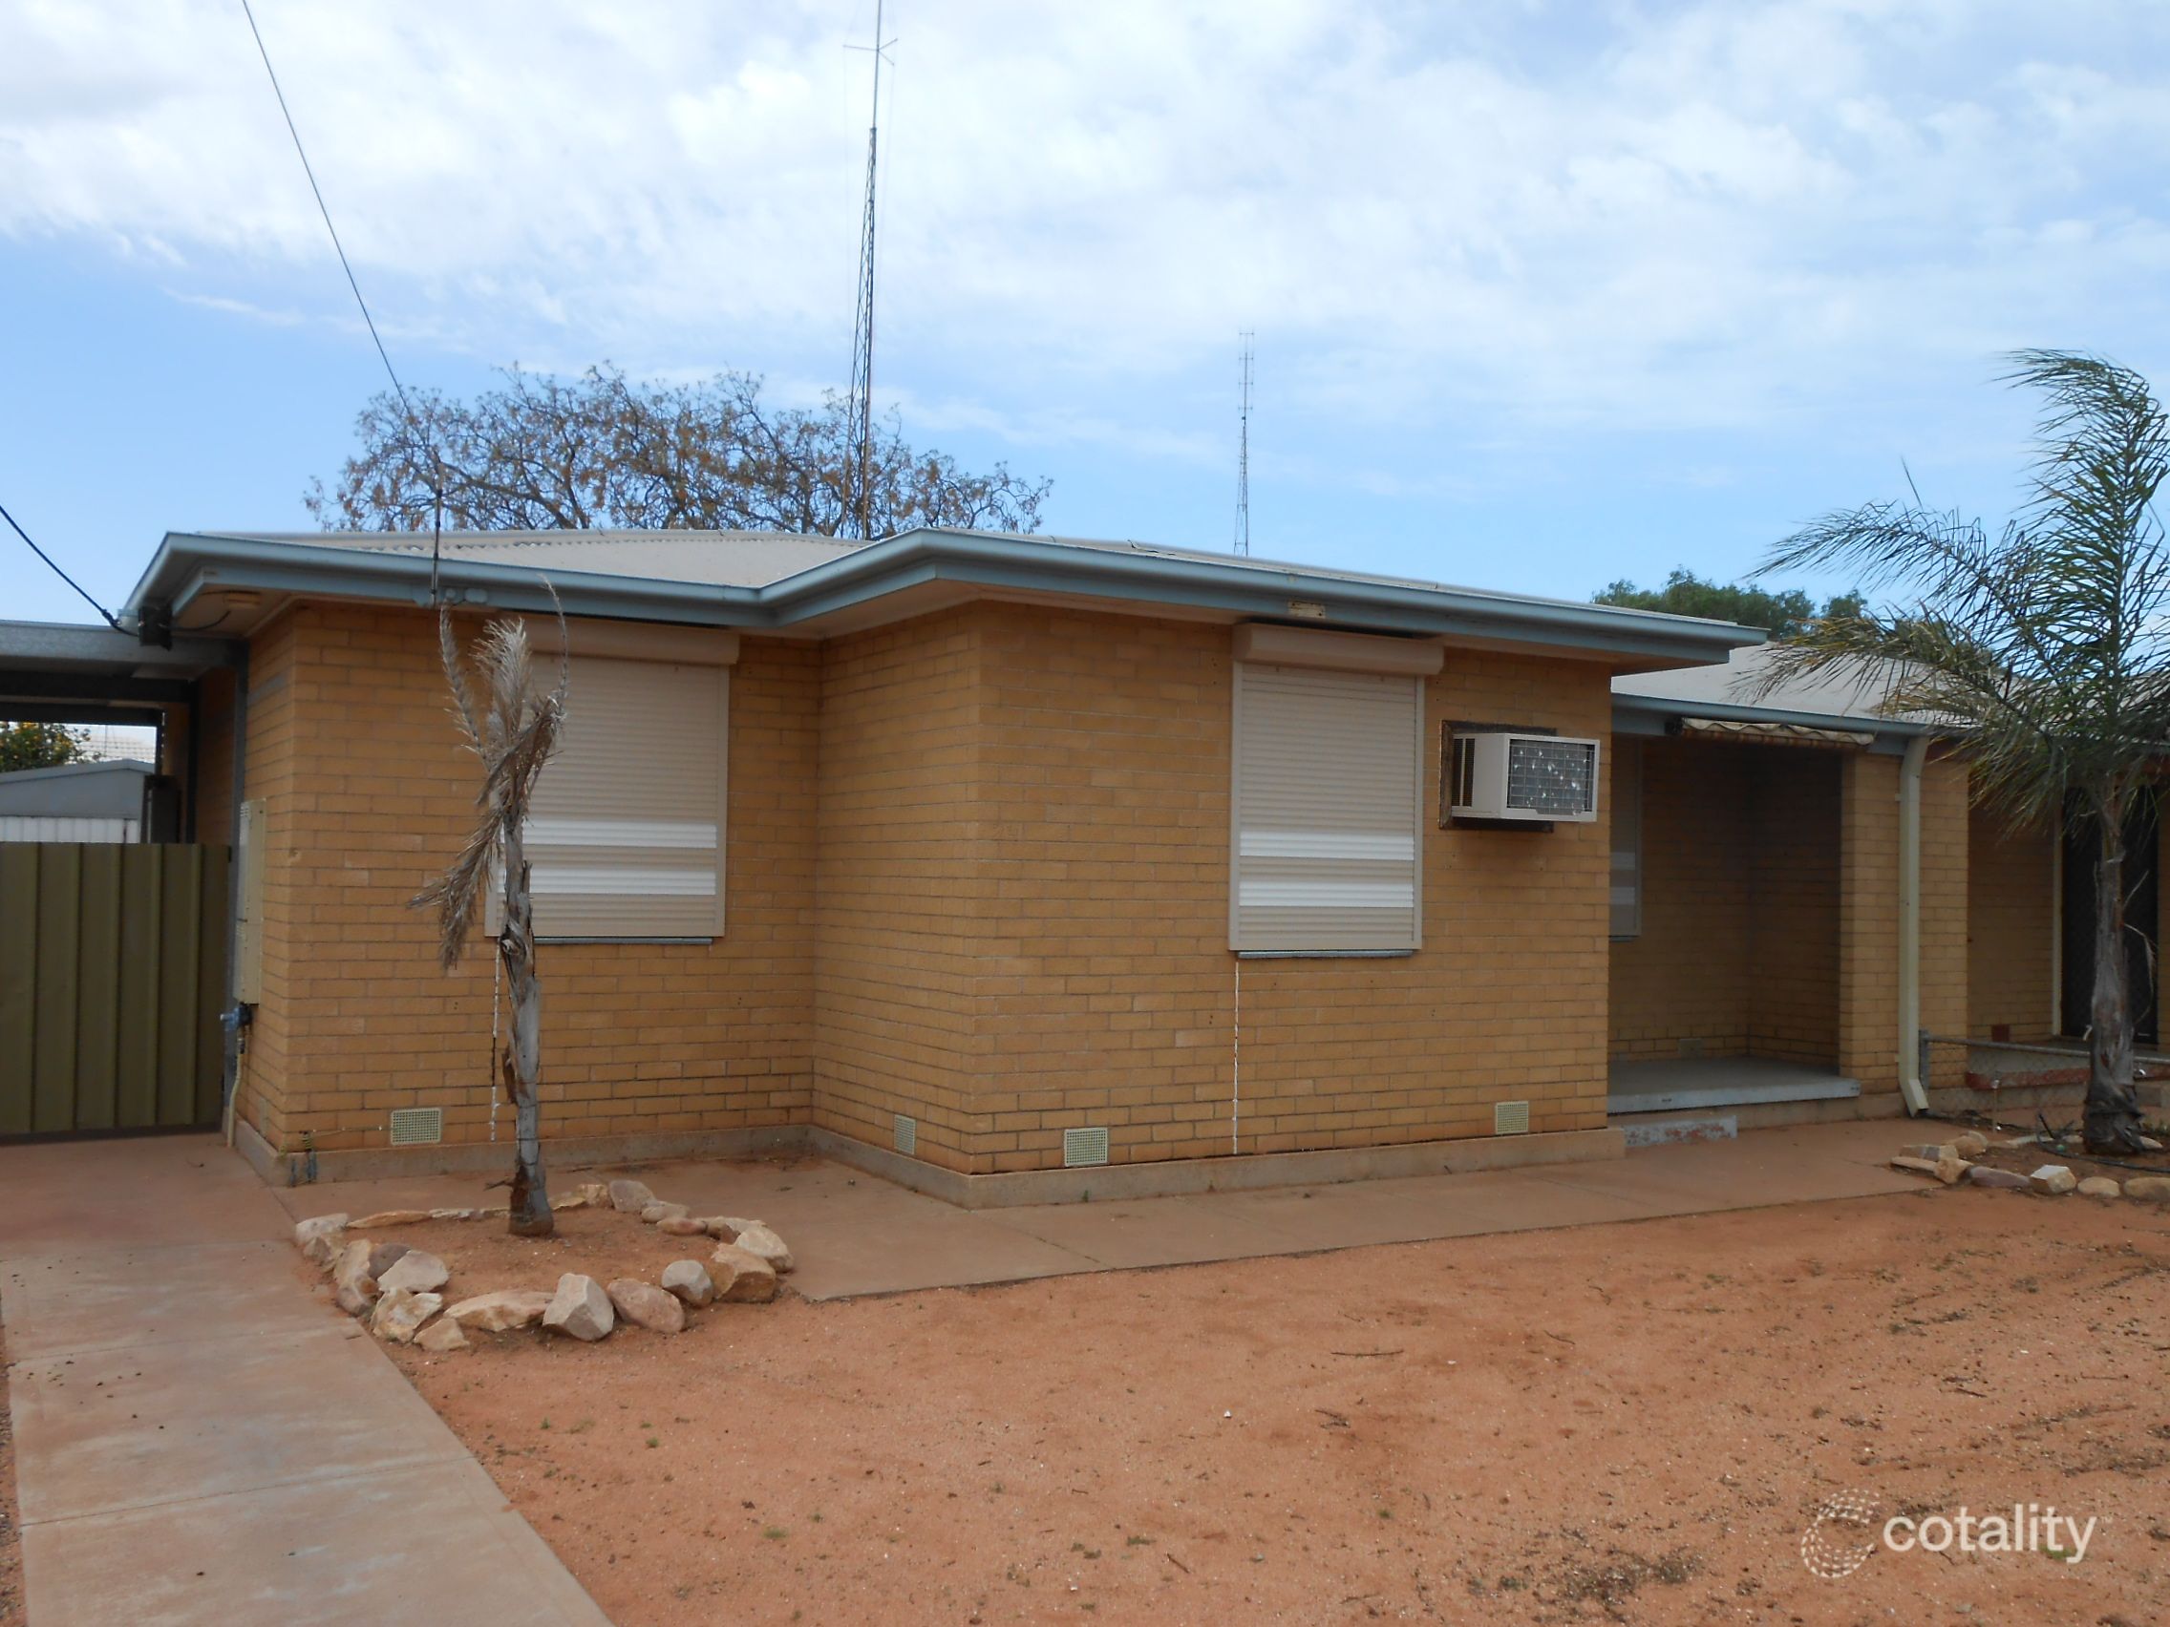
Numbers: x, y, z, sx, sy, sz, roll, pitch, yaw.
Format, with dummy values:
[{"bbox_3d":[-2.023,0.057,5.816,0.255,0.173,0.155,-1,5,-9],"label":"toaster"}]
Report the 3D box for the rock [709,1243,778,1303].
[{"bbox_3d":[-1.213,1.636,6.691,0.209,0.191,0.293,2,-2,-30],"label":"rock"}]

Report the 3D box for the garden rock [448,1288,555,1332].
[{"bbox_3d":[-1.880,1.599,6.051,0.330,0.105,0.190,2,-2,-17],"label":"garden rock"}]

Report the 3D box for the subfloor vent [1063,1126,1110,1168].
[{"bbox_3d":[0.012,1.536,8.655,0.230,0.165,0.030,2,-2,-30],"label":"subfloor vent"}]

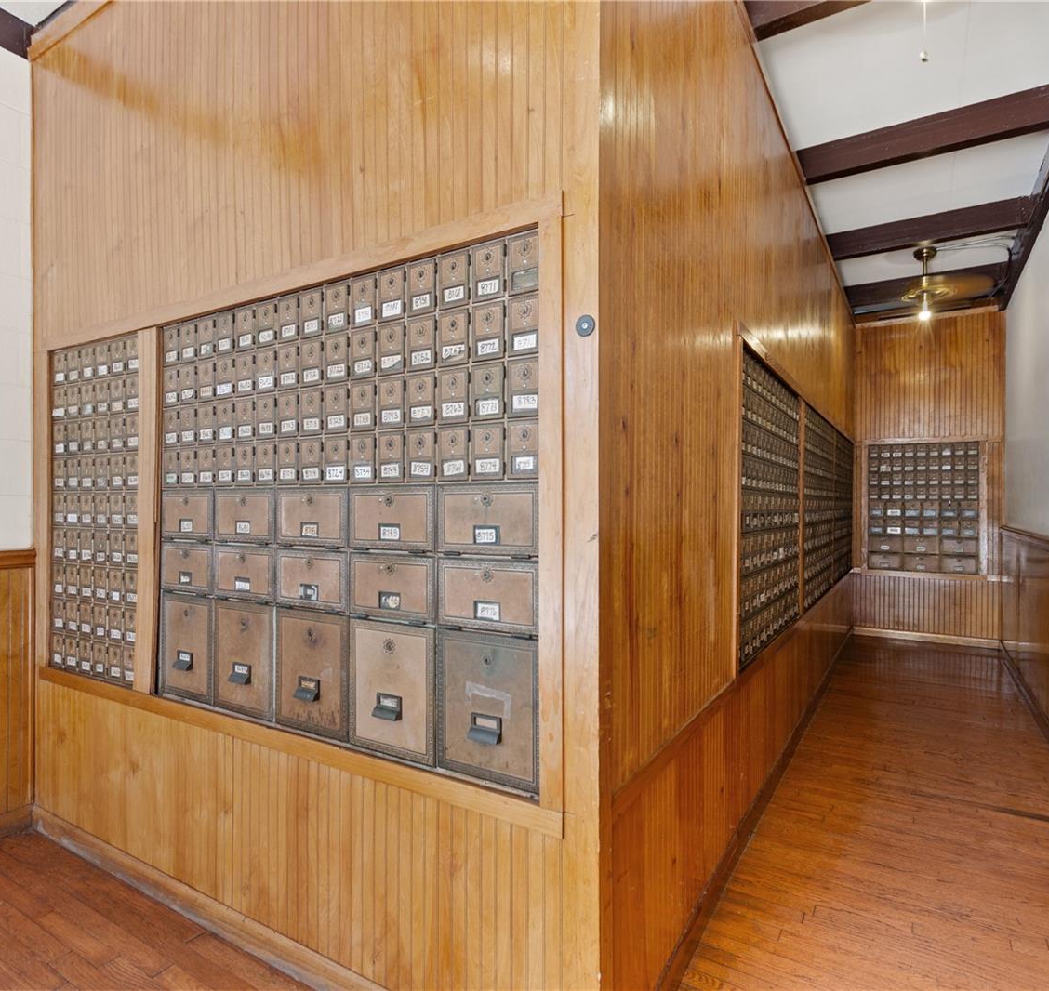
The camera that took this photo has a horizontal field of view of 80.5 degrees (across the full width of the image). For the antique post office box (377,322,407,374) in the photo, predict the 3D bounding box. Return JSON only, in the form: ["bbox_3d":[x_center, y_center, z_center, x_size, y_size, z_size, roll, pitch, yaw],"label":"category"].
[{"bbox_3d":[-0.288,-0.333,1.432,0.085,0.121,0.060,0,0,31],"label":"antique post office box"}]

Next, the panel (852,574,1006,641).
[{"bbox_3d":[3.430,0.944,5.330,1.085,0.485,0.030,0,0,31],"label":"panel"}]

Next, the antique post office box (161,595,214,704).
[{"bbox_3d":[-0.967,0.444,1.855,0.260,0.295,0.080,0,0,31],"label":"antique post office box"}]

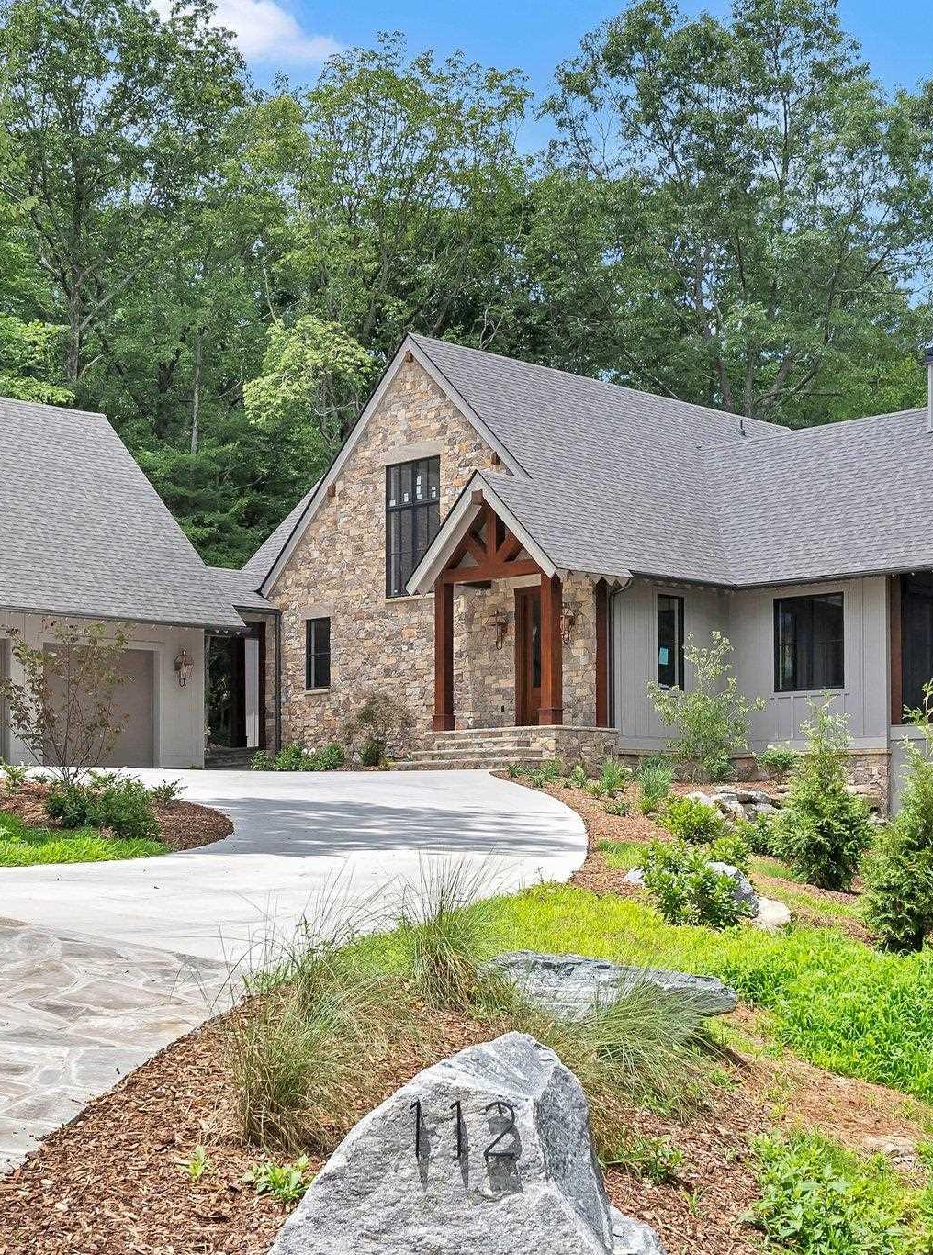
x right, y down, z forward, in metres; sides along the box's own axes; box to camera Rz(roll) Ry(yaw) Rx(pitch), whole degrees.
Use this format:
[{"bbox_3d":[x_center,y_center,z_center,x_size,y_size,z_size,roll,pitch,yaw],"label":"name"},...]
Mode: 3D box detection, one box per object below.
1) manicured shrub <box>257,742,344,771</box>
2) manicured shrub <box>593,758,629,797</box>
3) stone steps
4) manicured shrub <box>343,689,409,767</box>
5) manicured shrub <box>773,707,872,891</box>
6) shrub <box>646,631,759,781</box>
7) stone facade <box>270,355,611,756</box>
[{"bbox_3d":[-3.327,2.577,36.651,2.200,0.620,0.900,-3,-4,44],"label":"manicured shrub"},{"bbox_3d":[2.186,2.264,27.488,0.550,0.570,0.550,0,-3,0],"label":"manicured shrub"},{"bbox_3d":[0.636,2.180,31.974,3.200,0.740,2.600,-3,-4,44],"label":"stone steps"},{"bbox_3d":[-1.735,1.933,35.124,1.250,1.480,1.150,0,-3,0],"label":"manicured shrub"},{"bbox_3d":[4.612,2.225,23.670,1.200,2.350,1.200,0,-3,0],"label":"manicured shrub"},{"bbox_3d":[4.160,1.387,32.260,2.000,2.650,1.800,0,-3,0],"label":"shrub"},{"bbox_3d":[-0.640,-1.368,35.257,9.100,7.700,0.600,-3,-4,44],"label":"stone facade"}]

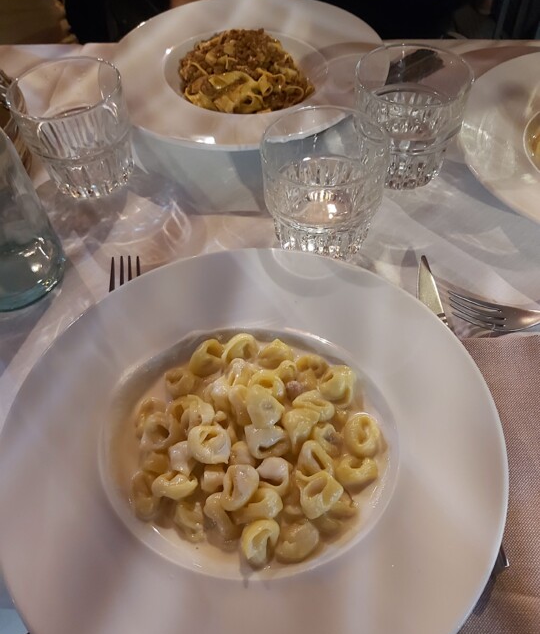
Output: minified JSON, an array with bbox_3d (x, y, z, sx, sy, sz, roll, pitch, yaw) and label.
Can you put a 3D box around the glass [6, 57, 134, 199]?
[{"bbox_3d":[-0.163,-0.159,0.464,0.088,0.083,0.088,-4,54,0],"label":"glass"}]

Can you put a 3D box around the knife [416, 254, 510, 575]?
[{"bbox_3d":[0.119,0.043,0.345,0.021,0.012,0.217,-2,54,1],"label":"knife"}]

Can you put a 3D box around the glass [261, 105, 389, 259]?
[{"bbox_3d":[0.038,-0.095,0.406,0.088,0.083,0.088,-4,54,0],"label":"glass"}]

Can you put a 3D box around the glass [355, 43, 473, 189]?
[{"bbox_3d":[0.113,-0.164,0.452,0.088,0.083,0.088,-4,54,0],"label":"glass"}]

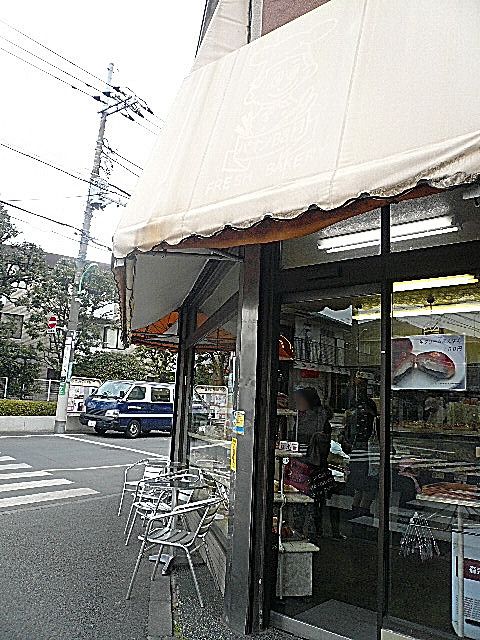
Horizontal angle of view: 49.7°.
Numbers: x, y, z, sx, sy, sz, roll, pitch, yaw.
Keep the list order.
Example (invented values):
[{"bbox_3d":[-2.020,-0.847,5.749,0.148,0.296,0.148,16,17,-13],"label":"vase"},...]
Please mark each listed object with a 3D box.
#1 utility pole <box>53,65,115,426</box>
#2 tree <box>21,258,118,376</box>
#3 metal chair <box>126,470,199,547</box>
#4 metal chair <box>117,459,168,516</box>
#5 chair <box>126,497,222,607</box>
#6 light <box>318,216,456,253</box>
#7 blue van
[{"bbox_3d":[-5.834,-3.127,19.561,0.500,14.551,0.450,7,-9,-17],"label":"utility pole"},{"bbox_3d":[-7.703,0.693,22.606,4.100,6.970,4.000,6,-9,-17],"label":"tree"},{"bbox_3d":[-0.825,1.912,5.412,0.580,0.710,0.510,5,-9,-13],"label":"metal chair"},{"bbox_3d":[-1.108,2.055,6.410,0.510,0.710,0.580,-2,-10,26],"label":"metal chair"},{"bbox_3d":[-0.459,1.699,3.940,0.580,0.710,0.510,1,-9,11],"label":"chair"},{"bbox_3d":[1.243,-0.725,4.543,1.250,0.100,0.220,-4,-12,39],"label":"light"},{"bbox_3d":[-3.701,3.404,19.776,1.690,1.950,4.500,-3,-11,32],"label":"blue van"}]

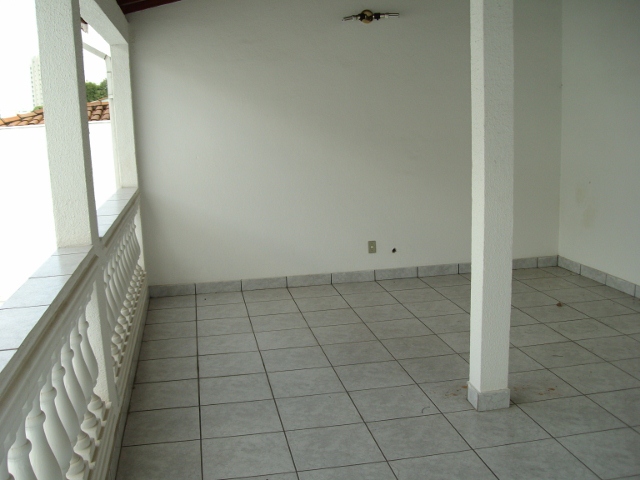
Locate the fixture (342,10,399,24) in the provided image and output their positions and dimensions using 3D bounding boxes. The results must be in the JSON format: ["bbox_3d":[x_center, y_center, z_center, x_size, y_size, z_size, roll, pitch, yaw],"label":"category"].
[{"bbox_3d":[0.446,-1.937,5.794,0.503,0.117,0.124,-4,10,-10],"label":"fixture"}]

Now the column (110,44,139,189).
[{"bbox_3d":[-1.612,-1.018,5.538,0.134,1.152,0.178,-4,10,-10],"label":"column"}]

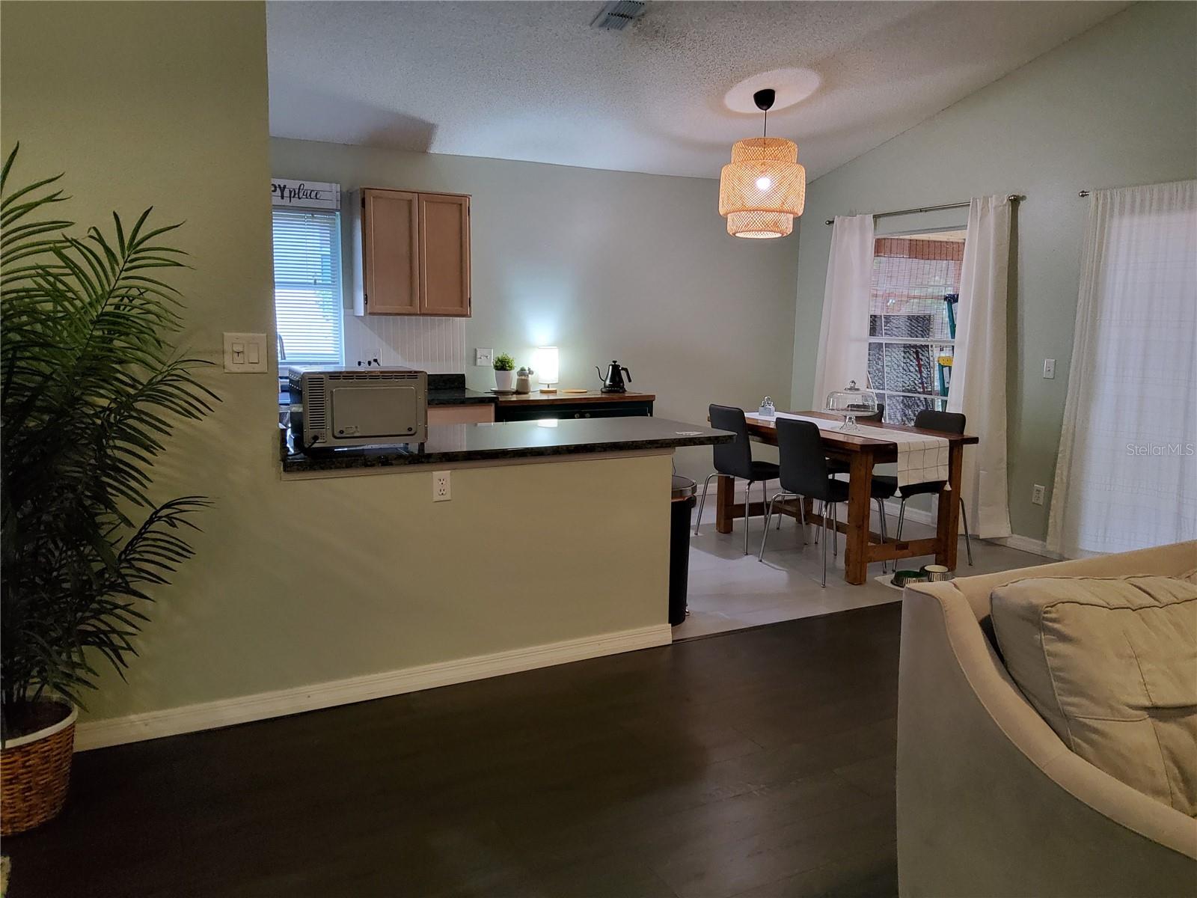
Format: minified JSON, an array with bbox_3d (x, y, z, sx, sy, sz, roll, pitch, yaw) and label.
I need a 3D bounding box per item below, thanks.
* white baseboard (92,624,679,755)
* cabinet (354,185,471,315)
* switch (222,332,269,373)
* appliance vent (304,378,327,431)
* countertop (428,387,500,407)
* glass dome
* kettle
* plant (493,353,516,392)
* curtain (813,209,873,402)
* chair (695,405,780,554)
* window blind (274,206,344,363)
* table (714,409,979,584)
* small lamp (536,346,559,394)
[{"bbox_3d":[-0.739,0.878,3.387,2.386,0.085,0.020,-4,9,-27],"label":"white baseboard"},{"bbox_3d":[-1.188,-1.225,5.729,0.686,0.764,0.328,-4,9,-27],"label":"cabinet"},{"bbox_3d":[-1.167,-0.317,2.979,0.137,0.128,0.013,-4,9,-27],"label":"switch"},{"bbox_3d":[-0.957,-0.152,3.052,0.062,0.178,0.016,-4,9,-27],"label":"appliance vent"},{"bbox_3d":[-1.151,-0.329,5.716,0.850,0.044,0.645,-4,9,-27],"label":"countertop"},{"bbox_3d":[1.518,-0.262,5.376,0.320,0.299,0.320,-4,9,-27],"label":"glass dome"},{"bbox_3d":[0.109,-0.505,6.332,0.255,0.217,0.165,-2,9,-18],"label":"kettle"},{"bbox_3d":[-0.633,-0.520,6.081,0.150,0.262,0.150,1,8,0],"label":"plant"},{"bbox_3d":[1.837,-0.679,6.843,0.119,2.138,0.636,-4,9,-27],"label":"curtain"},{"bbox_3d":[0.984,0.159,5.756,0.535,0.872,0.552,-4,9,-27],"label":"chair"},{"bbox_3d":[-2.037,-1.006,5.569,0.835,0.960,0.060,-4,9,-27],"label":"window blind"},{"bbox_3d":[1.426,0.240,5.549,0.835,0.766,1.442,-4,9,-27],"label":"table"},{"bbox_3d":[-0.349,-0.545,6.226,0.144,0.320,0.144,-4,9,-27],"label":"small lamp"}]

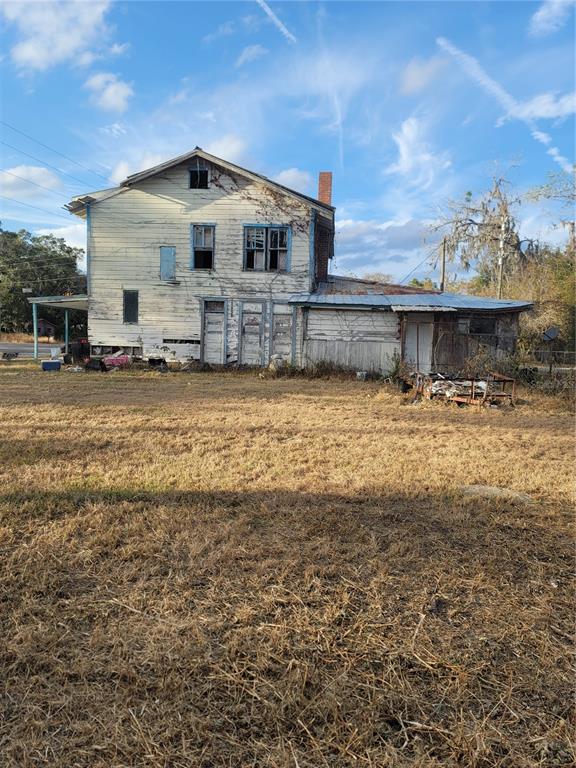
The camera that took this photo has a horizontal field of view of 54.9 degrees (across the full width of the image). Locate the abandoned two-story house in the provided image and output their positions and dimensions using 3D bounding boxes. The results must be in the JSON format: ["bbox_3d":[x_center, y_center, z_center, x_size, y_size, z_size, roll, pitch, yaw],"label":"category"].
[{"bbox_3d":[-0.233,-5.164,26.715,19.342,8.301,11.800,2,5,5],"label":"abandoned two-story house"}]

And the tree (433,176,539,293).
[{"bbox_3d":[16.155,-9.530,45.678,8.599,14.675,8.169,2,5,5],"label":"tree"}]

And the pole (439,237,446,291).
[{"bbox_3d":[9.771,-5.356,35.367,0.270,7.938,0.270,2,5,5],"label":"pole"}]

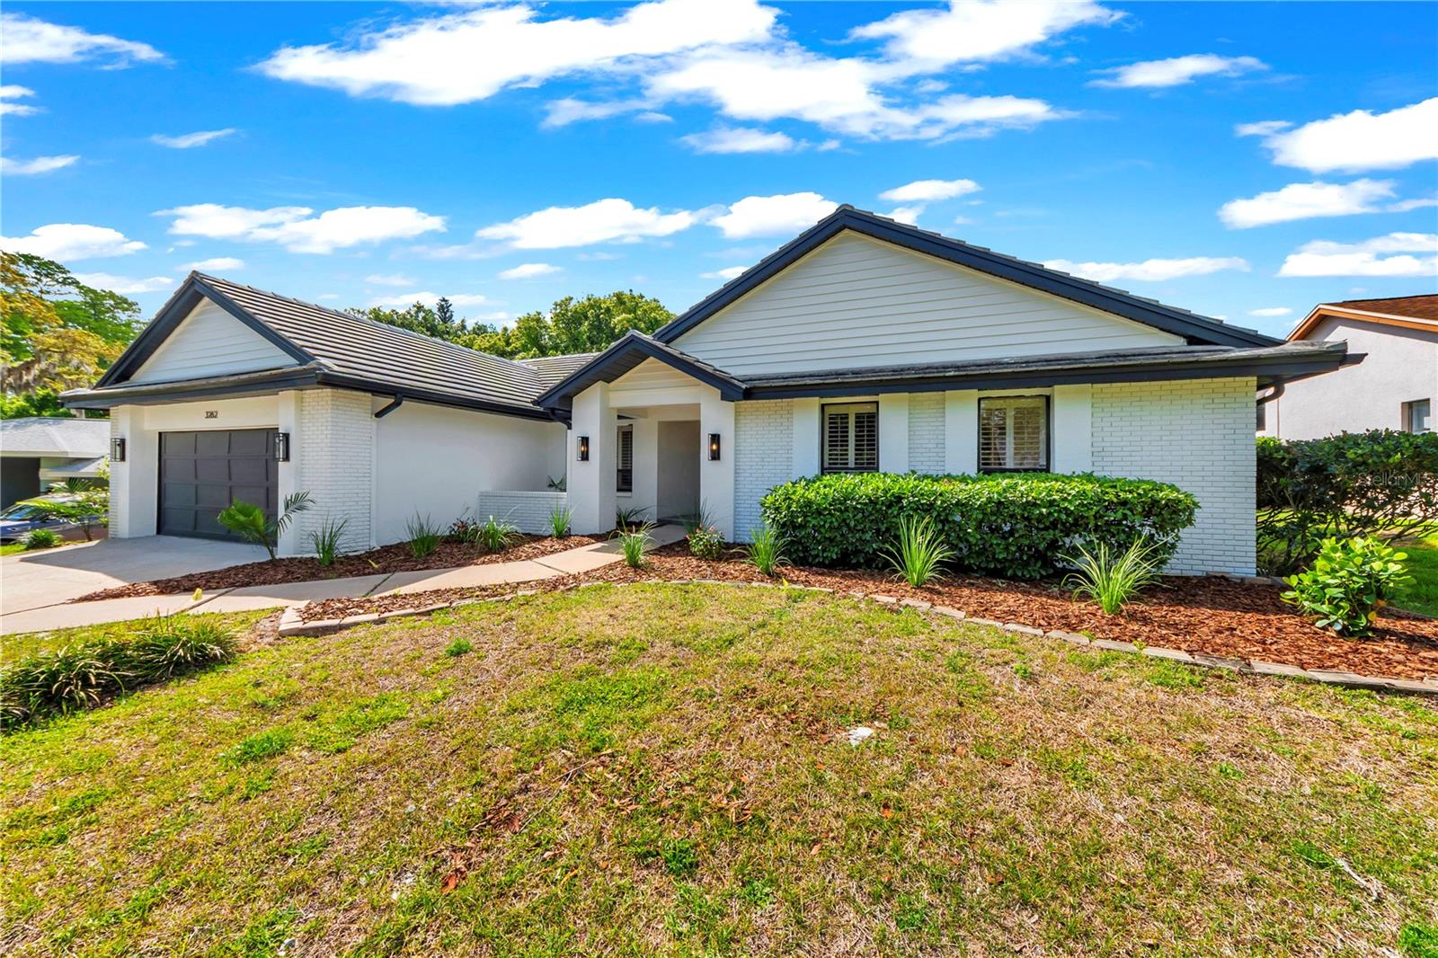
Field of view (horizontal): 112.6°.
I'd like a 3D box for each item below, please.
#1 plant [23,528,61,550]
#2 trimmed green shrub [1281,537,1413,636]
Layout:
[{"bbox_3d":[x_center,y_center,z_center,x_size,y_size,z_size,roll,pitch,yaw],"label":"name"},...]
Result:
[{"bbox_3d":[-13.200,1.172,9.350,0.460,0.430,0.460,0,0,35],"label":"plant"},{"bbox_3d":[5.340,0.910,4.100,0.700,0.830,0.700,1,0,-37],"label":"trimmed green shrub"}]

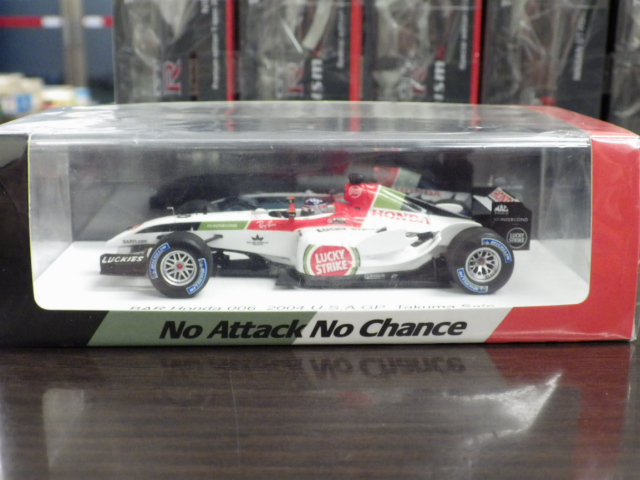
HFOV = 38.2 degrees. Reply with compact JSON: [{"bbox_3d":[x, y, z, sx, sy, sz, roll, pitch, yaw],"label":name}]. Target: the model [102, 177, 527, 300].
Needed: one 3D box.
[{"bbox_3d":[-0.002,-0.004,0.234,0.106,0.025,0.041,-1,14,1],"label":"model"}]

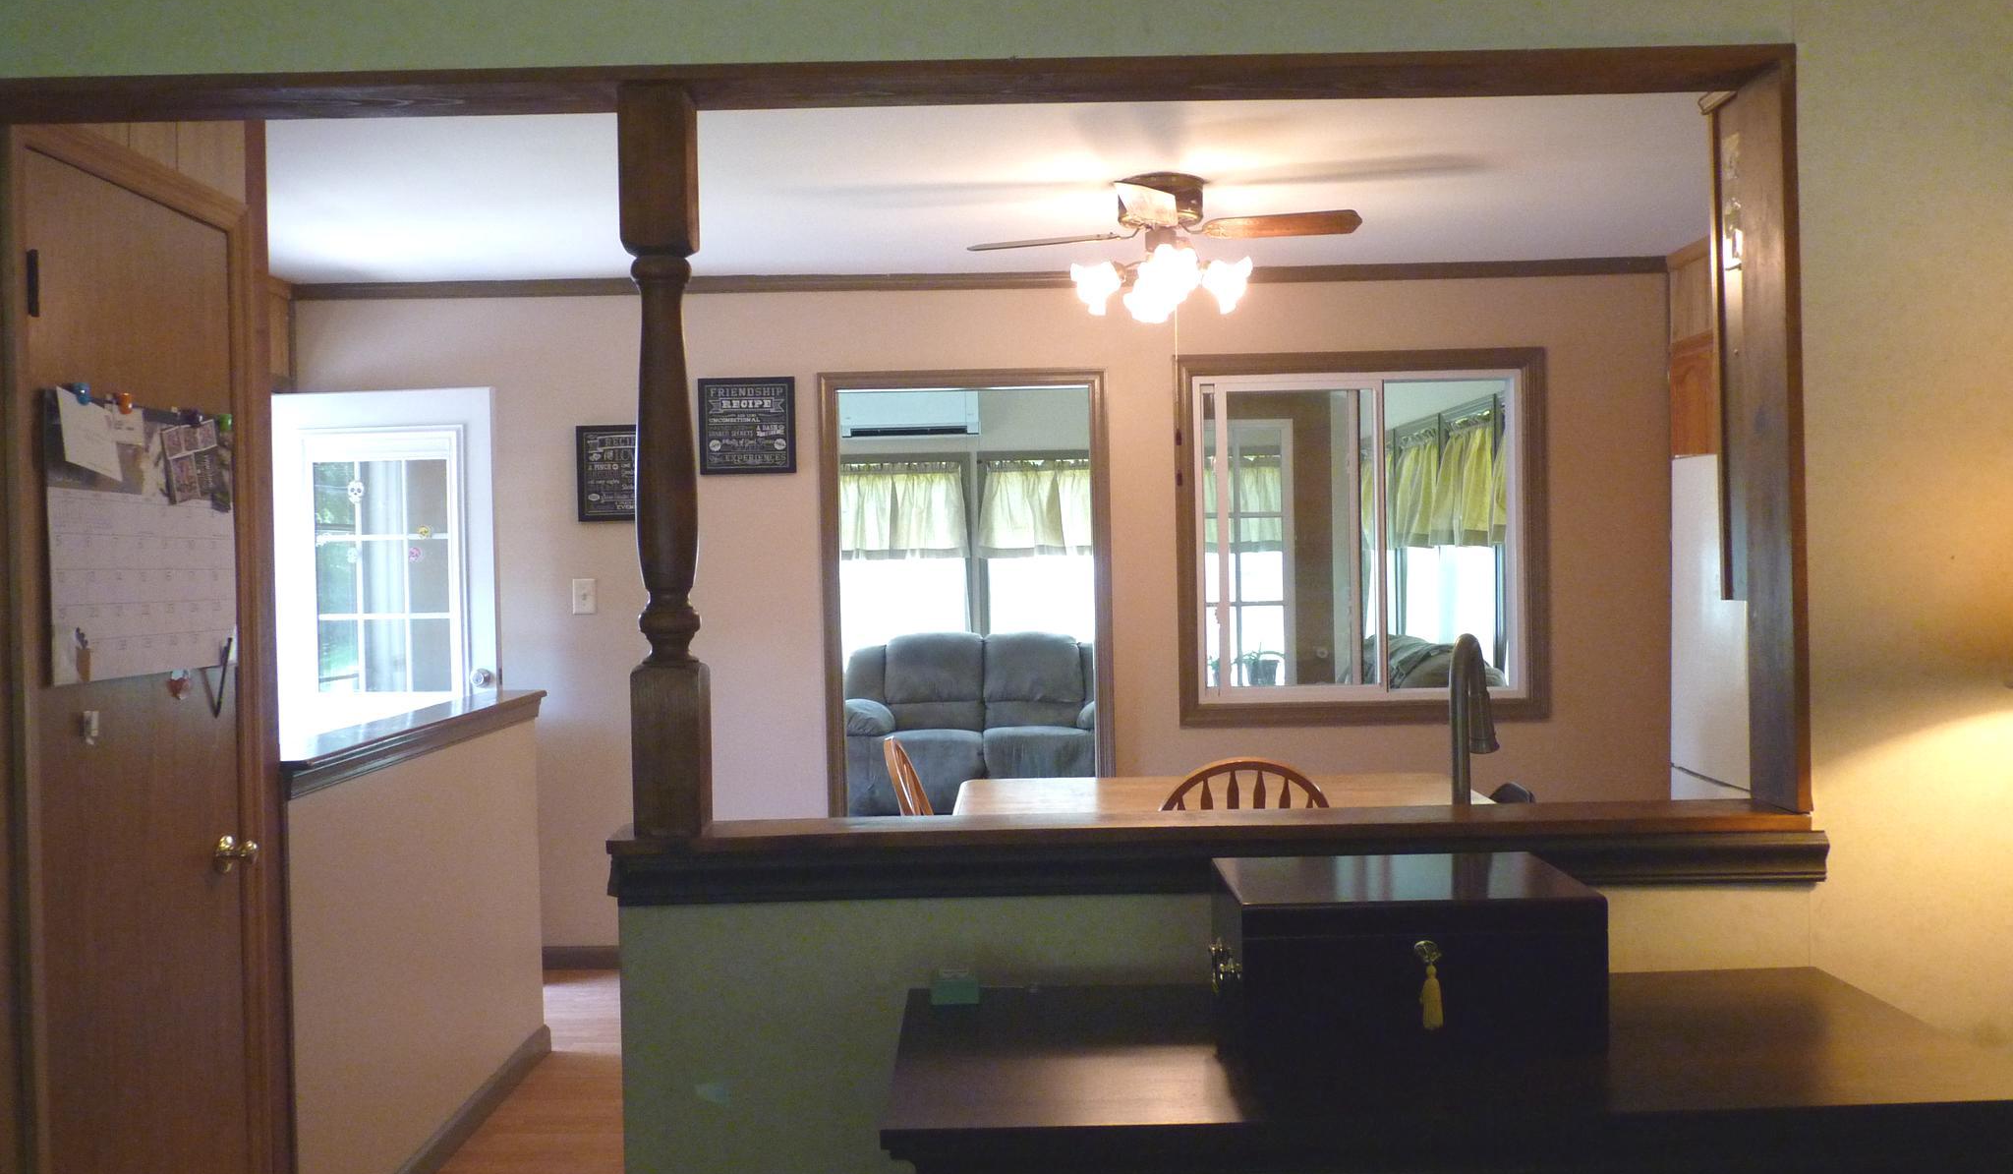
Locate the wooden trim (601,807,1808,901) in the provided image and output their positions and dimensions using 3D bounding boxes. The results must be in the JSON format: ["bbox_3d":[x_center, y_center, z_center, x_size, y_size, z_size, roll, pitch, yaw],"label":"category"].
[{"bbox_3d":[0.278,0.361,2.146,1.600,0.088,0.165,-1,1,0],"label":"wooden trim"}]

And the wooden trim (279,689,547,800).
[{"bbox_3d":[-1.441,0.361,3.809,0.200,0.075,1.600,-1,1,0],"label":"wooden trim"}]

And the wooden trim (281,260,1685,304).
[{"bbox_3d":[-0.098,-1.081,5.504,4.830,0.058,0.035,-1,1,0],"label":"wooden trim"}]

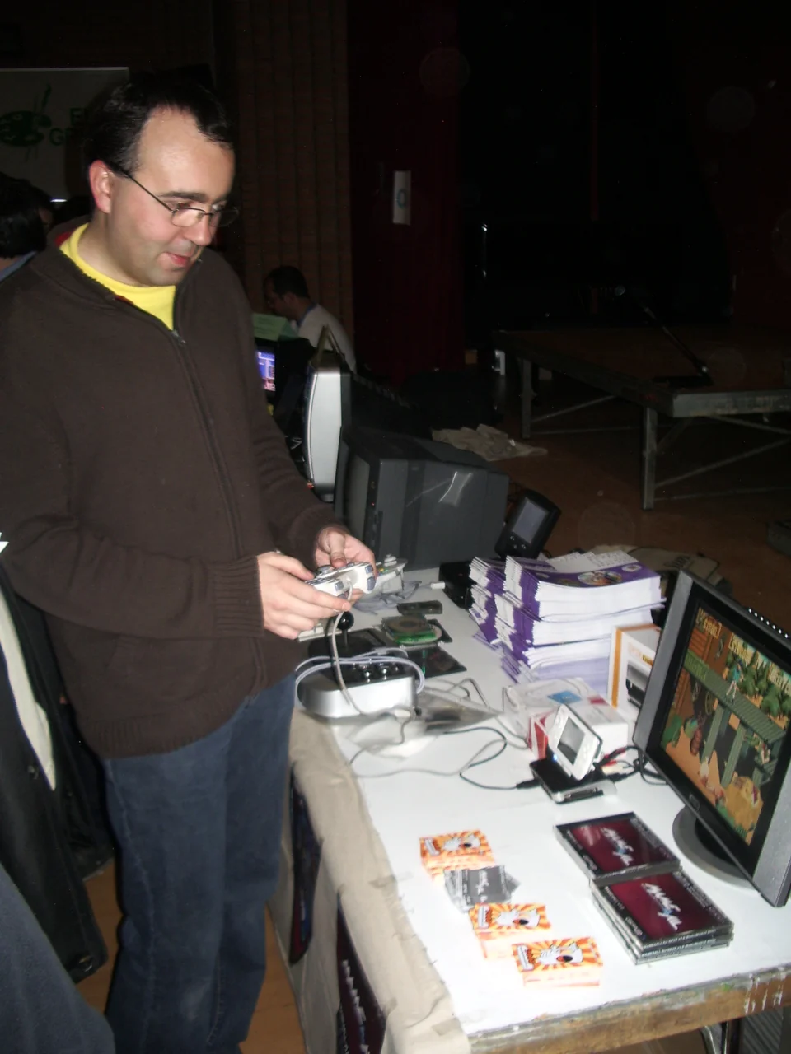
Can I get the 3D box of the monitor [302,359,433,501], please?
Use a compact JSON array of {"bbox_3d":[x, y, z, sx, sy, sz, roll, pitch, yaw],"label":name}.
[{"bbox_3d":[-0.104,-0.361,3.831,0.430,0.440,0.500,-2,15,-8],"label":"monitor"}]

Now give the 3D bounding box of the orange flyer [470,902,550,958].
[{"bbox_3d":[0.148,0.505,1.332,0.093,0.022,0.068,-2,15,2],"label":"orange flyer"}]

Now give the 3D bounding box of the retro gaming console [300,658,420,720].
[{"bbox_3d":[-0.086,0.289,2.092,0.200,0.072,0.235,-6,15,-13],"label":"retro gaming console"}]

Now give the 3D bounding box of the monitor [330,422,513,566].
[{"bbox_3d":[0.068,-0.082,3.029,0.365,0.305,0.400,-2,14,-15],"label":"monitor"}]

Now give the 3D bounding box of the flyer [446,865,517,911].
[{"bbox_3d":[0.118,0.486,1.433,0.088,0.010,0.085,-4,15,-3],"label":"flyer"}]

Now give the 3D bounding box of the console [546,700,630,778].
[{"bbox_3d":[0.291,0.344,1.696,0.025,0.080,0.144,17,8,-14],"label":"console"}]

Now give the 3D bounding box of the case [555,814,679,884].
[{"bbox_3d":[0.311,0.455,1.516,0.125,0.010,0.142,-6,15,-13],"label":"case"}]

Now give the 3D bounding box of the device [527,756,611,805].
[{"bbox_3d":[0.279,0.402,1.706,0.102,0.018,0.112,-6,15,-13],"label":"device"}]

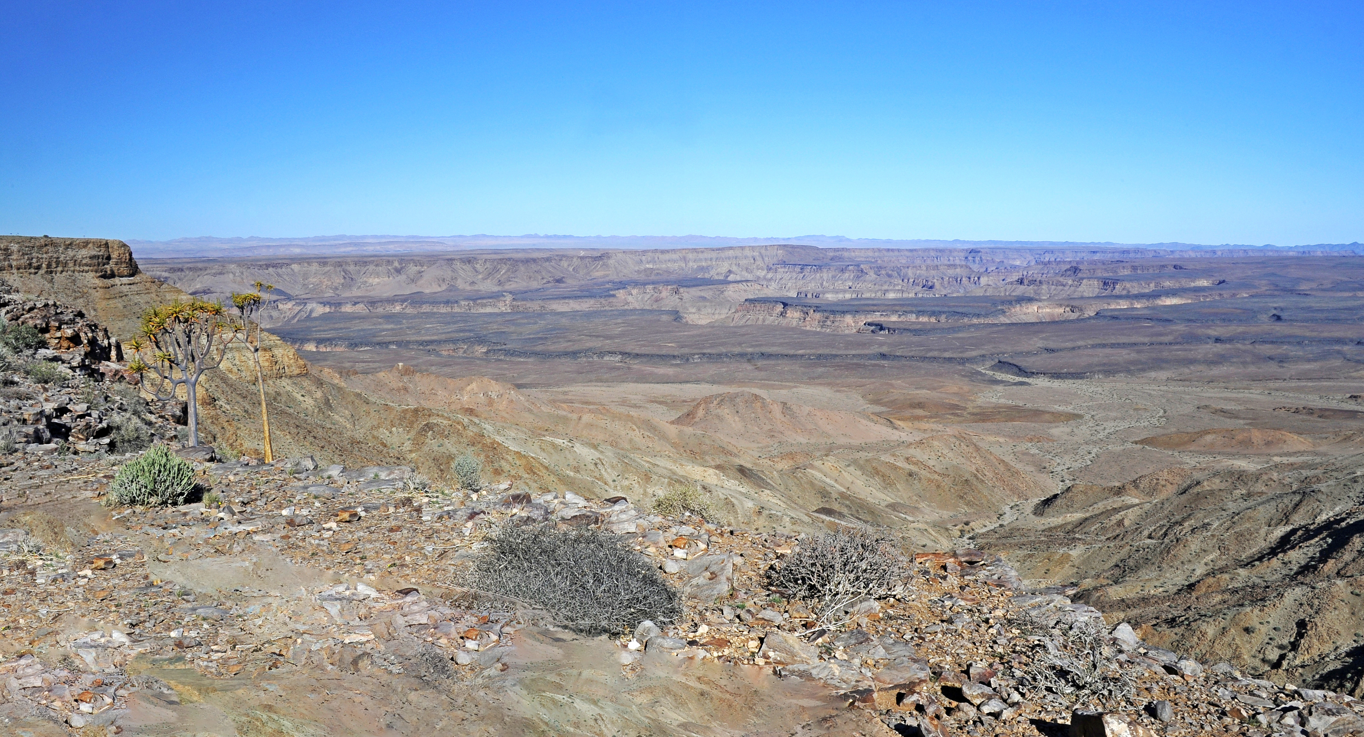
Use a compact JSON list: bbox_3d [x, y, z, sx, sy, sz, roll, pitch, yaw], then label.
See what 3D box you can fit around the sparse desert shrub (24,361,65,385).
[{"bbox_3d":[-16.839,0.102,28.000,0.918,0.585,0.780,-4,8,-31],"label":"sparse desert shrub"}]

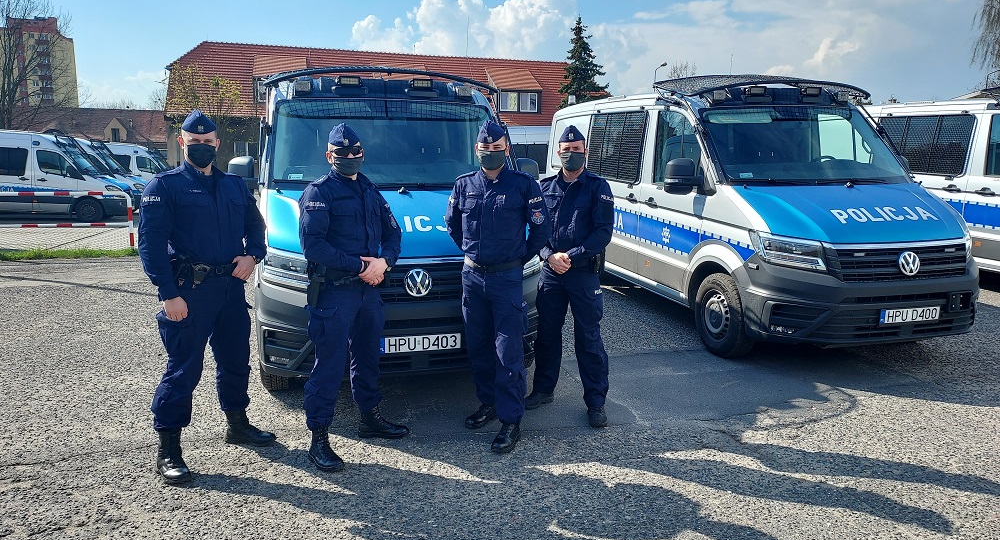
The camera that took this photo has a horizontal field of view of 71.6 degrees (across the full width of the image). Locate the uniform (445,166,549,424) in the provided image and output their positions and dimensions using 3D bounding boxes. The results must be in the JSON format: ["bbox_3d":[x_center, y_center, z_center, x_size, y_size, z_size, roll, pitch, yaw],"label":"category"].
[{"bbox_3d":[0.000,0.138,4.095,0.580,1.470,0.400,4,10,25],"label":"uniform"}]

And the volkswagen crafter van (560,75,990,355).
[{"bbox_3d":[2.305,-0.828,7.789,2.120,2.450,5.980,-2,9,-13],"label":"volkswagen crafter van"}]

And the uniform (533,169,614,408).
[{"bbox_3d":[0.420,0.091,4.442,0.550,1.450,0.400,4,10,25],"label":"uniform"}]

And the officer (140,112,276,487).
[{"bbox_3d":[-1.590,0.127,3.698,0.660,1.880,0.440,-8,12,-41],"label":"officer"}]

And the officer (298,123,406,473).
[{"bbox_3d":[-0.800,0.132,3.820,0.600,1.830,0.430,-8,12,-39],"label":"officer"}]

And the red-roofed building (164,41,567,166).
[{"bbox_3d":[-7.294,-11.940,54.773,33.750,10.258,11.250,-3,9,-19],"label":"red-roofed building"}]

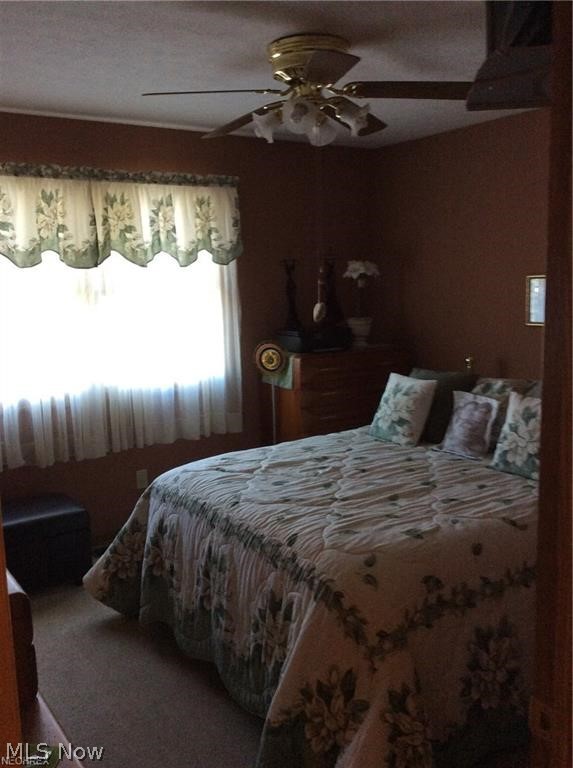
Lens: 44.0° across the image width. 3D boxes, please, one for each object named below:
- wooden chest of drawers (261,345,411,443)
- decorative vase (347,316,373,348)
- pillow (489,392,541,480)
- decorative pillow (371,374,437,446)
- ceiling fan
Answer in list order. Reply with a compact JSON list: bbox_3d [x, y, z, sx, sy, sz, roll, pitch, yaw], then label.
[{"bbox_3d":[0.337,0.323,4.644,0.850,1.130,0.460,-7,10,-32],"label":"wooden chest of drawers"},{"bbox_3d":[0.468,-0.329,4.525,0.165,0.205,0.165,-1,9,0],"label":"decorative vase"},{"bbox_3d":[1.169,0.236,3.284,0.140,0.390,0.420,18,-4,-35],"label":"pillow"},{"bbox_3d":[0.671,0.131,4.085,0.140,0.385,0.430,21,-3,-30],"label":"decorative pillow"},{"bbox_3d":[0.070,-1.076,2.689,1.280,0.380,1.280,-7,10,-32],"label":"ceiling fan"}]

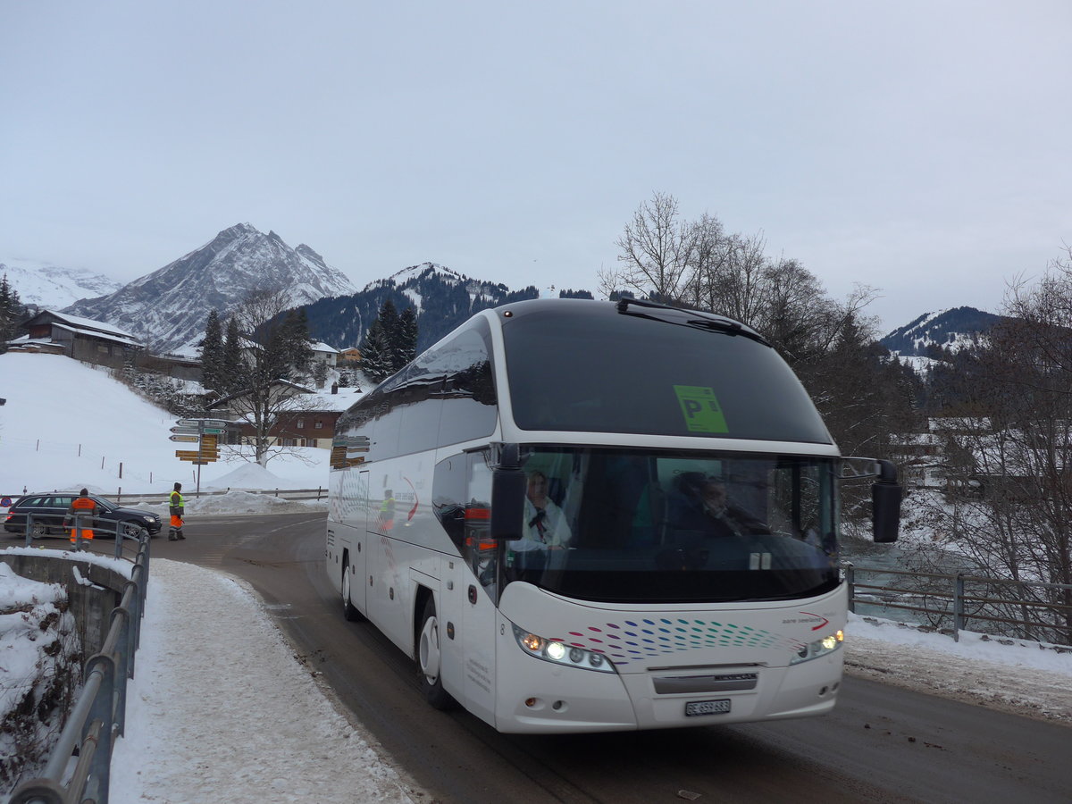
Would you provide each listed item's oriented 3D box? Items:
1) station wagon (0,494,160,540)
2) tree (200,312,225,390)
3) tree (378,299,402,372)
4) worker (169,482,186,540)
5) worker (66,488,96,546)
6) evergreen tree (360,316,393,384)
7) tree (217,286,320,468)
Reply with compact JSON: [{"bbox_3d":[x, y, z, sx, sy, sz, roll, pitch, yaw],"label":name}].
[{"bbox_3d":[-14.420,3.640,29.100,4.600,1.480,1.800,1,-6,-9],"label":"station wagon"},{"bbox_3d":[-44.949,-7.150,125.000,3.600,11.600,3.600,0,-6,0],"label":"tree"},{"bbox_3d":[-26.835,-11.571,165.000,5.000,15.000,5.000,0,-6,0],"label":"tree"},{"bbox_3d":[-10.863,3.323,27.200,0.480,1.760,0.550,2,-6,-20],"label":"worker"},{"bbox_3d":[-12.797,3.335,25.300,0.800,1.780,0.480,3,-7,-25],"label":"worker"},{"bbox_3d":[-27.522,-8.866,155.000,6.000,12.000,6.000,0,-6,0],"label":"evergreen tree"},{"bbox_3d":[-15.595,-1.422,52.000,6.000,10.500,6.000,0,-6,0],"label":"tree"}]

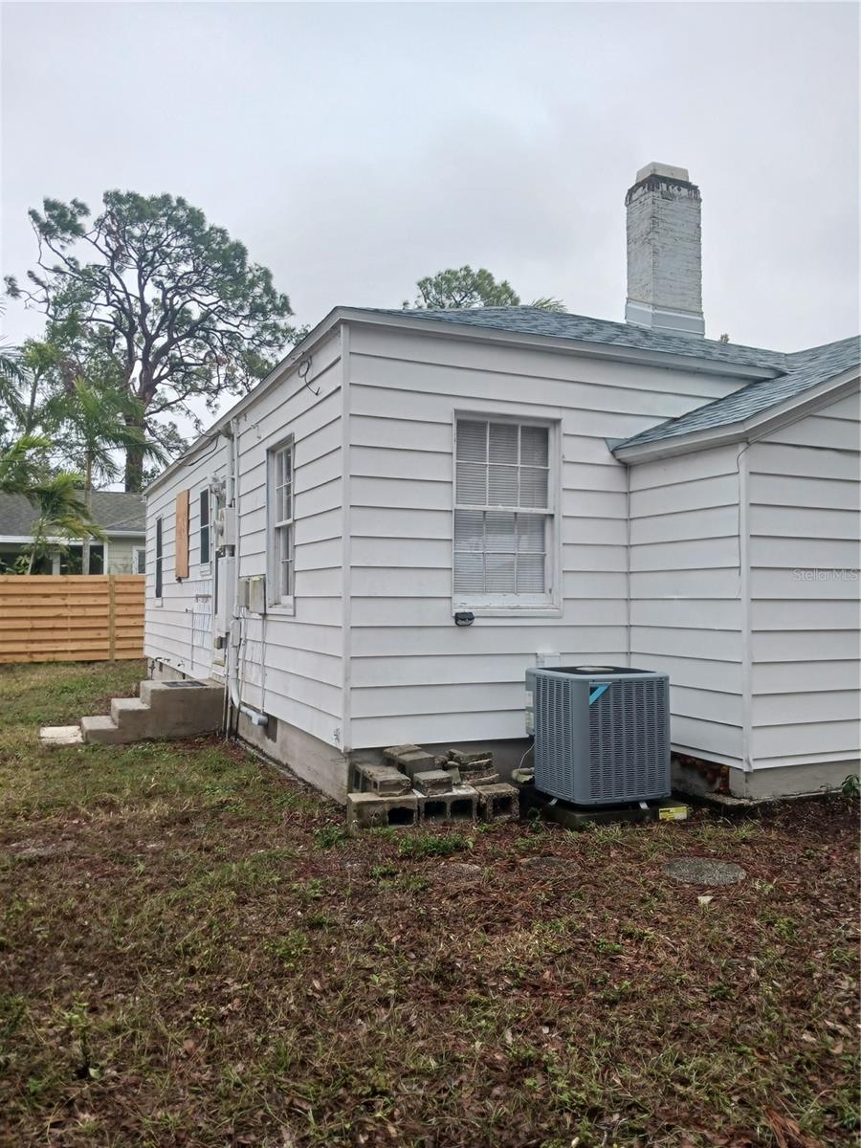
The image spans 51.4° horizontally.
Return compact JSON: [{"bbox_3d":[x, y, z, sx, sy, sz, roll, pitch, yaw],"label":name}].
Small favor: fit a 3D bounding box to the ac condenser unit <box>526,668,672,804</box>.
[{"bbox_3d":[1.083,1.025,5.835,0.660,0.765,0.670,1,-2,-25],"label":"ac condenser unit"}]

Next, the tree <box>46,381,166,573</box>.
[{"bbox_3d":[-8.188,-1.371,22.269,2.800,6.905,2.800,1,-2,-24],"label":"tree"}]

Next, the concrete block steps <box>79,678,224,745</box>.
[{"bbox_3d":[-3.025,1.463,9.701,1.382,0.516,1.040,1,-2,-24],"label":"concrete block steps"}]

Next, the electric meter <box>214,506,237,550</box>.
[{"bbox_3d":[-2.134,-0.471,9.296,0.170,0.383,0.300,1,-2,-24],"label":"electric meter"}]

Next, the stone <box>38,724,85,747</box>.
[{"bbox_3d":[-3.809,1.689,9.251,0.415,0.060,1.080,1,-2,-24],"label":"stone"}]

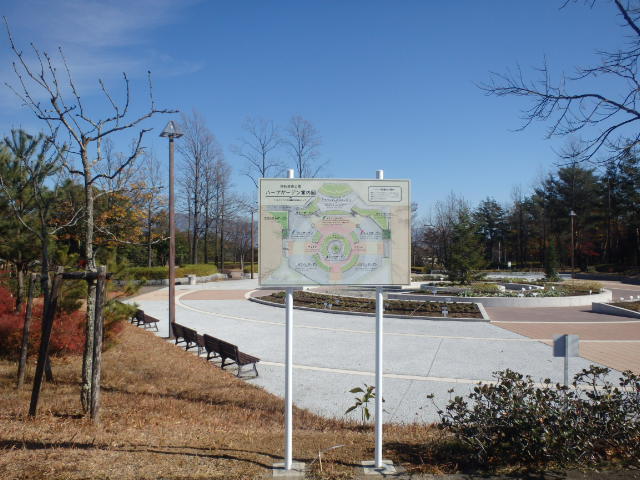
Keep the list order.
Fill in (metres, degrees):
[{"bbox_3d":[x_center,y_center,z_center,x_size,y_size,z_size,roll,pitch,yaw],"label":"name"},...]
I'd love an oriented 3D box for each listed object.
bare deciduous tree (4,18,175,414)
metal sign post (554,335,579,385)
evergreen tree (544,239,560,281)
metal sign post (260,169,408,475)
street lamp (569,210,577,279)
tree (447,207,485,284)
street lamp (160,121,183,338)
[{"bbox_3d":[-2.372,-0.267,5.400,1.750,4.131,1.700,0,-1,0],"label":"bare deciduous tree"},{"bbox_3d":[4.137,2.154,8.714,0.420,1.121,0.070,0,-1,2],"label":"metal sign post"},{"bbox_3d":[20.210,1.717,45.045,1.400,3.696,1.400,0,-1,0],"label":"evergreen tree"},{"bbox_3d":[0.116,0.610,4.048,1.170,2.330,0.100,0,-1,-4],"label":"metal sign post"},{"bbox_3d":[26.145,0.460,53.585,0.750,7.039,0.750,0,-1,0],"label":"street lamp"},{"bbox_3d":[10.258,0.401,36.566,2.750,5.474,2.750,0,-1,0],"label":"tree"},{"bbox_3d":[-4.717,-0.354,16.584,0.700,6.957,0.700,0,-1,0],"label":"street lamp"}]

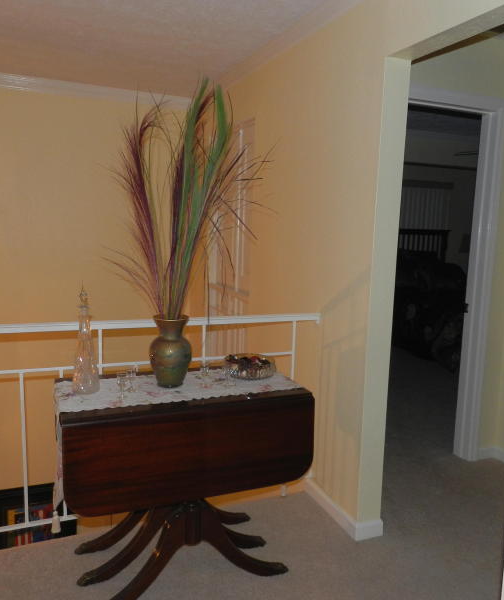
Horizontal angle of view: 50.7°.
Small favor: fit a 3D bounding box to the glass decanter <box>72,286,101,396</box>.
[{"bbox_3d":[-0.621,0.147,1.990,0.101,0.398,0.101,-1,8,-24],"label":"glass decanter"}]

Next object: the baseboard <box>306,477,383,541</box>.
[{"bbox_3d":[0.438,1.003,2.615,0.144,0.083,0.490,-1,8,-24],"label":"baseboard"}]

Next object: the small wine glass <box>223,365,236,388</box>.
[{"bbox_3d":[-0.090,0.306,2.128,0.053,0.081,0.053,2,7,0],"label":"small wine glass"}]

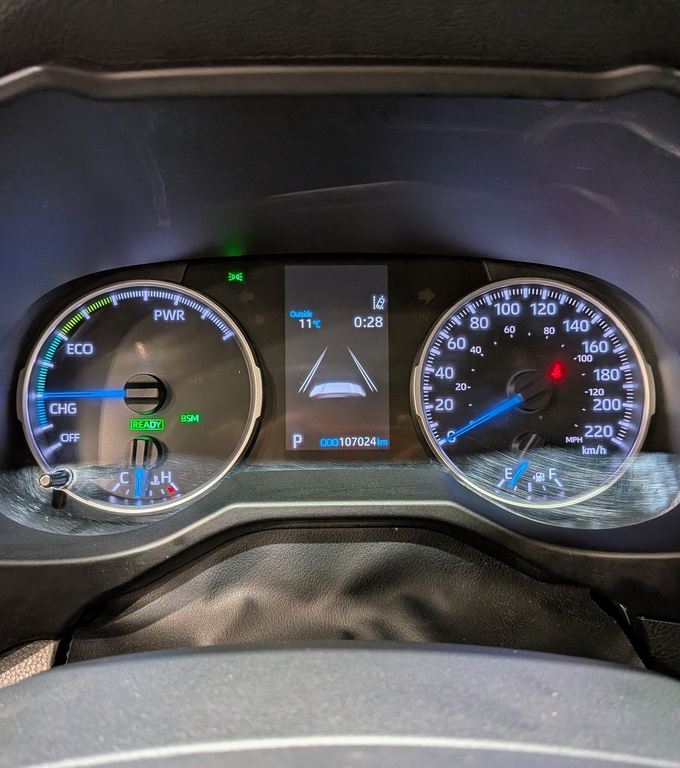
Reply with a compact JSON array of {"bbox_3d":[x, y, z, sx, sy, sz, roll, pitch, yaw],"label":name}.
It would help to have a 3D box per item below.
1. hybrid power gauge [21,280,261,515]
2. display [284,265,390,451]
[{"bbox_3d":[-0.099,0.006,0.352,0.119,0.115,0.020,-1,-2,0],"label":"hybrid power gauge"},{"bbox_3d":[-0.001,-0.013,0.359,0.053,0.093,0.010,-1,-2,0],"label":"display"}]

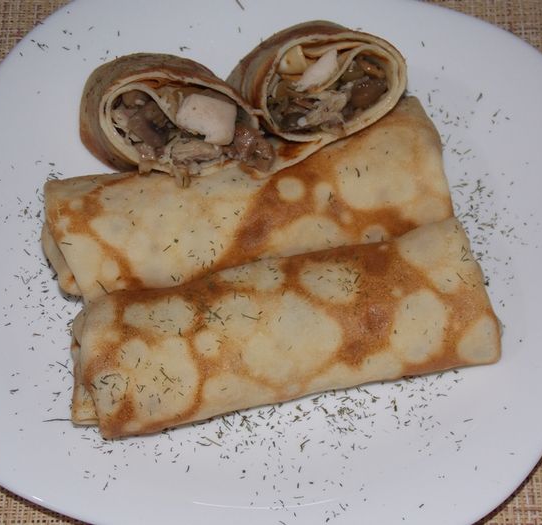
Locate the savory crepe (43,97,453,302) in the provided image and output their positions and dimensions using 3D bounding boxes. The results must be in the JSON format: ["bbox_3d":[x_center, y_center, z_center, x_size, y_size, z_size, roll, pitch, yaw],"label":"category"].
[{"bbox_3d":[-0.010,-0.022,0.609,0.150,0.032,0.056,-13,58,-5],"label":"savory crepe"}]

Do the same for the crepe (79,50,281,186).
[{"bbox_3d":[-0.041,-0.060,0.614,0.062,0.037,0.066,5,16,-16],"label":"crepe"}]

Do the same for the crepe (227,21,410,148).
[{"bbox_3d":[0.015,-0.074,0.624,0.058,0.038,0.066,-21,18,-9],"label":"crepe"}]

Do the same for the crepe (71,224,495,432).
[{"bbox_3d":[0.005,0.025,0.580,0.153,0.031,0.054,-12,58,-5],"label":"crepe"}]

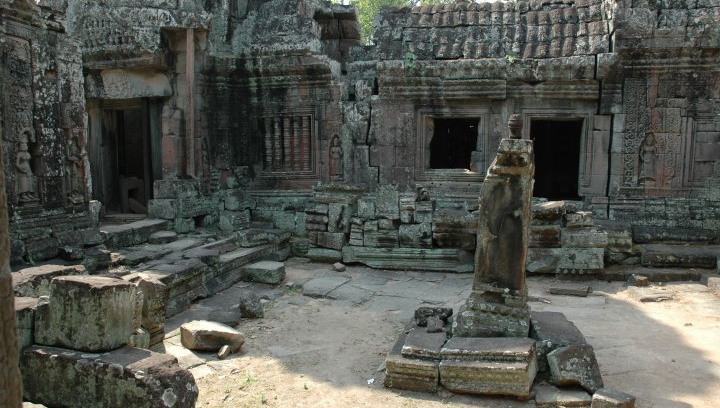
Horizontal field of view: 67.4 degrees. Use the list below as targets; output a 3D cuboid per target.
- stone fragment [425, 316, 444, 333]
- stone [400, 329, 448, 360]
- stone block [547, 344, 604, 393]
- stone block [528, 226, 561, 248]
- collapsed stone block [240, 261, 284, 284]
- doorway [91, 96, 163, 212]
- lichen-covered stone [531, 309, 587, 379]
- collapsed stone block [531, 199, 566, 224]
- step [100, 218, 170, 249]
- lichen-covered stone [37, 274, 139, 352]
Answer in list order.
[{"bbox_3d":[0.647,1.044,4.686,0.156,0.117,0.126,1,5,14],"label":"stone fragment"},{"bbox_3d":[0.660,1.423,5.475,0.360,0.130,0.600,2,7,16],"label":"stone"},{"bbox_3d":[2.120,1.601,5.375,0.460,0.360,0.360,2,7,20],"label":"stone block"},{"bbox_3d":[2.974,0.520,8.731,0.506,0.340,0.408,1,5,12],"label":"stone block"},{"bbox_3d":[-1.660,1.200,9.456,0.600,0.200,0.580,3,7,22],"label":"collapsed stone block"},{"bbox_3d":[-4.362,-0.878,10.111,1.244,2.139,0.438,1,5,15],"label":"doorway"},{"bbox_3d":[2.130,1.513,5.868,0.480,0.380,0.850,1,7,12],"label":"lichen-covered stone"},{"bbox_3d":[3.380,0.143,9.885,0.700,0.240,0.500,1,7,12],"label":"collapsed stone block"},{"bbox_3d":[-4.220,0.552,10.215,0.500,0.310,1.350,4,8,29],"label":"step"},{"bbox_3d":[-2.057,0.822,4.103,0.622,0.447,0.389,1,5,14],"label":"lichen-covered stone"}]

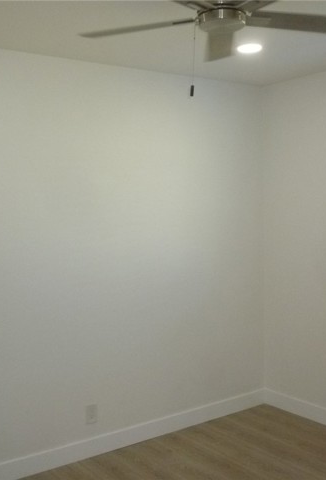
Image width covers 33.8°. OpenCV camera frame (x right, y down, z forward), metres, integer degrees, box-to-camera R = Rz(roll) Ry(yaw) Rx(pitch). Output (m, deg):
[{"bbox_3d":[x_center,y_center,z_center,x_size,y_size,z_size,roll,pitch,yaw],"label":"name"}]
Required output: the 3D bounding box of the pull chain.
[{"bbox_3d":[0.110,-0.653,1.946,0.017,0.259,0.015,-1,4,4],"label":"pull chain"}]

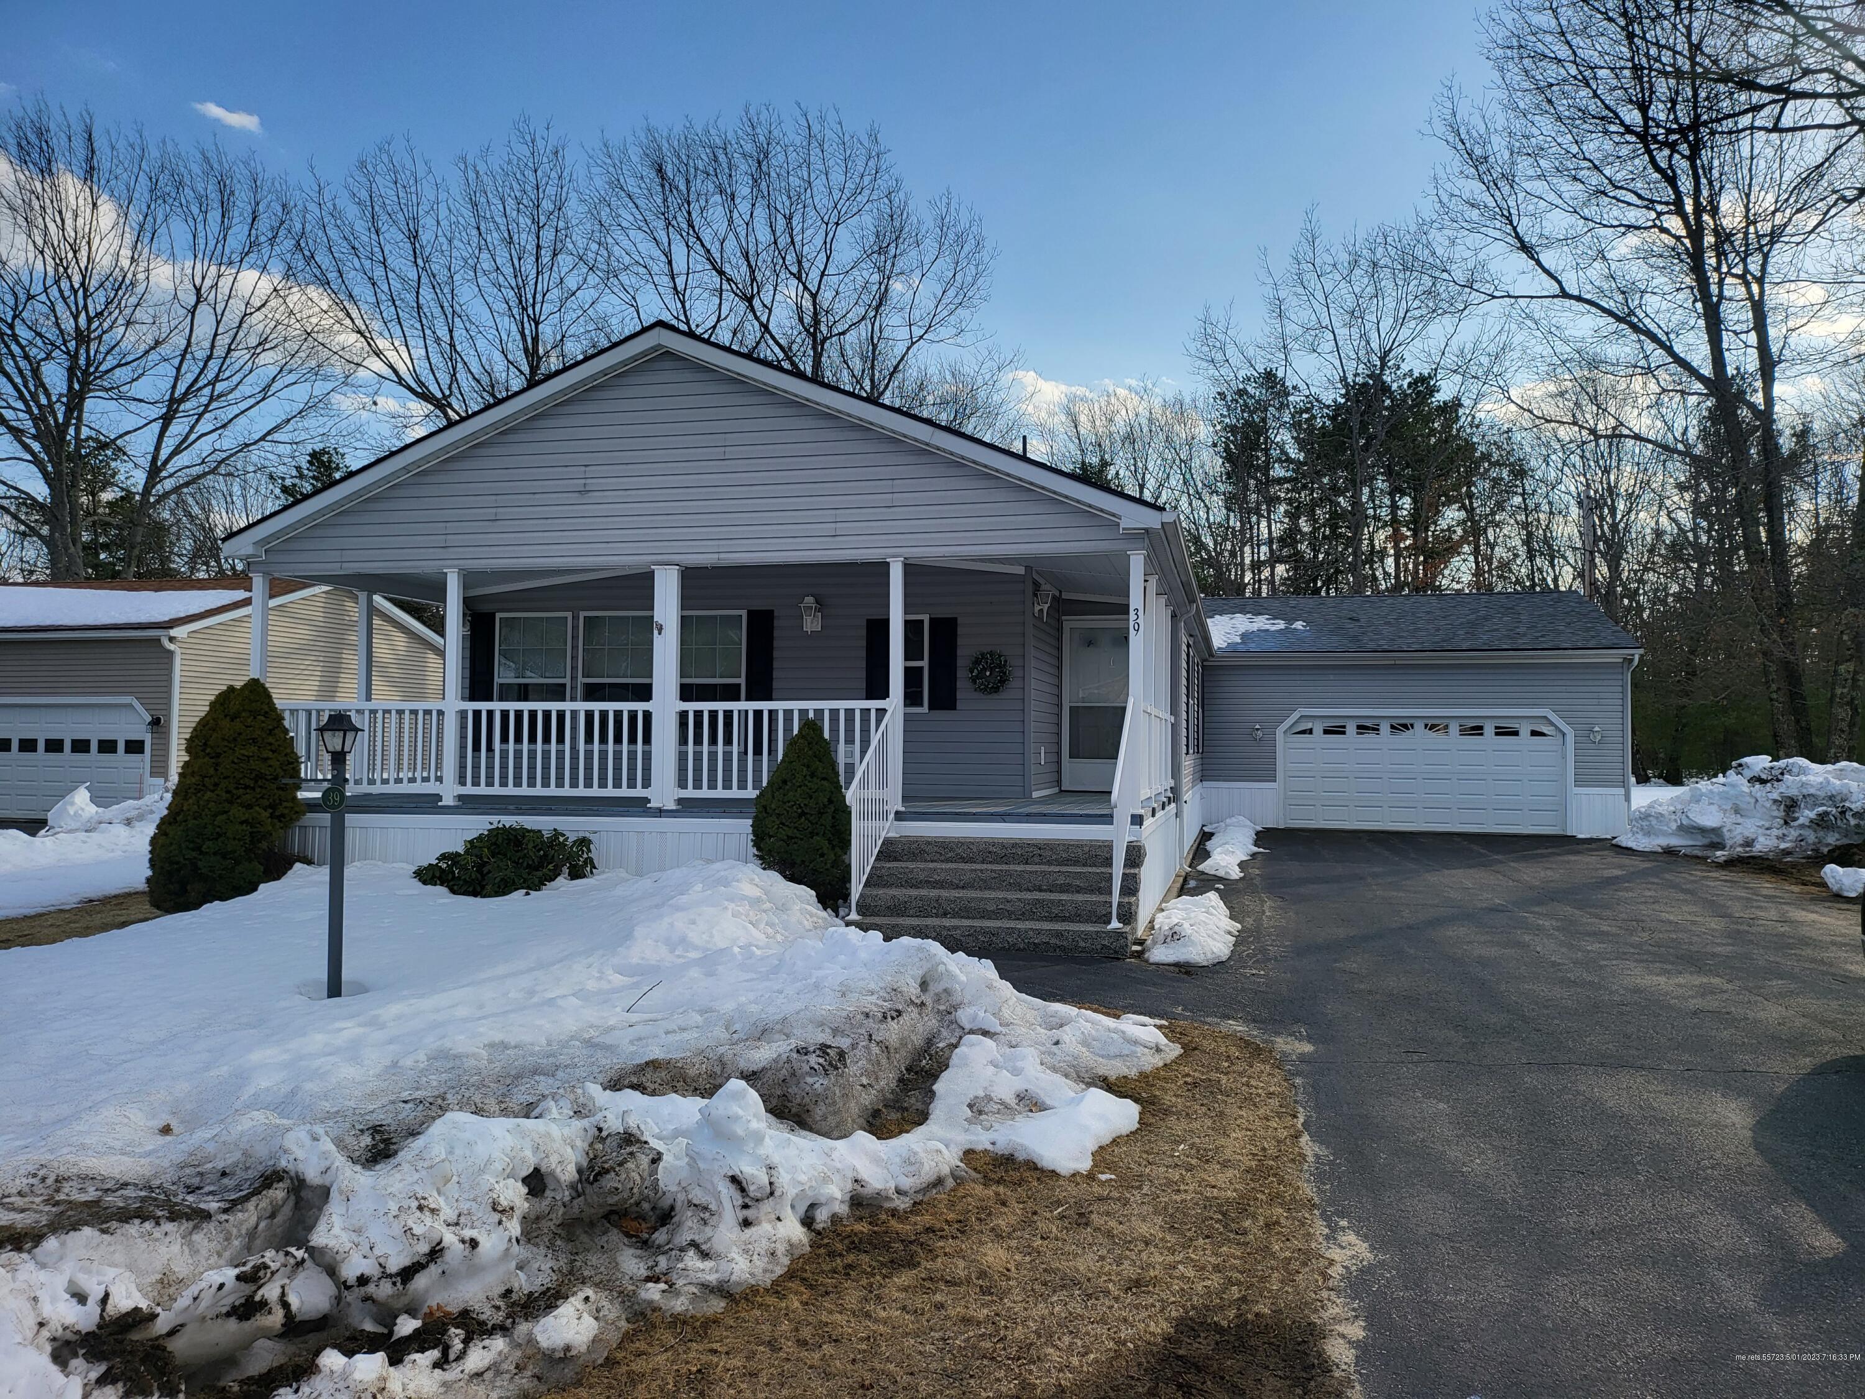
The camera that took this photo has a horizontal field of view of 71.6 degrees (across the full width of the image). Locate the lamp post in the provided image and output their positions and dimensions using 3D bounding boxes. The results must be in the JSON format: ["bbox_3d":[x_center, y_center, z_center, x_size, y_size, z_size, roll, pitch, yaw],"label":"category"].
[{"bbox_3d":[-3.224,0.863,6.977,0.250,1.580,0.250,0,-2,14],"label":"lamp post"}]

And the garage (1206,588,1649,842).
[{"bbox_3d":[9.827,0.162,27.799,7.650,4.800,8.900,0,-2,14],"label":"garage"}]

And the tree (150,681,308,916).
[{"bbox_3d":[-6.363,0.851,11.584,1.270,2.050,1.270,0,-2,14],"label":"tree"}]

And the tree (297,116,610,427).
[{"bbox_3d":[-12.514,-6.435,34.288,8.000,18.000,8.000,0,-2,14],"label":"tree"}]

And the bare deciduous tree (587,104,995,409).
[{"bbox_3d":[-3.549,-6.552,34.292,10.400,18.400,10.400,0,-2,14],"label":"bare deciduous tree"}]

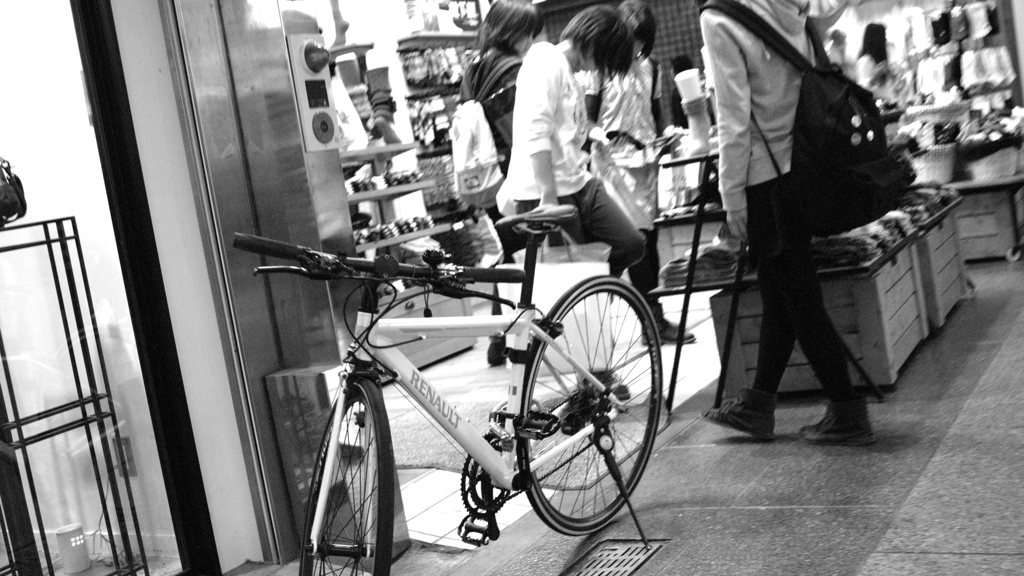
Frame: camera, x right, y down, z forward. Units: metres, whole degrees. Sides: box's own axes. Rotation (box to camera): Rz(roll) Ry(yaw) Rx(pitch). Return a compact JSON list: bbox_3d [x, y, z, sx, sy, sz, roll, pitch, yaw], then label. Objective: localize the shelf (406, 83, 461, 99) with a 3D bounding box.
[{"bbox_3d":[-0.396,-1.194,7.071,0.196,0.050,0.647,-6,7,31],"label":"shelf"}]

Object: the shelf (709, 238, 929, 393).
[{"bbox_3d":[1.207,0.107,4.490,0.600,0.410,0.800,-6,7,29],"label":"shelf"}]

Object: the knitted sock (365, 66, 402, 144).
[{"bbox_3d":[-0.615,-0.876,5.566,0.160,0.375,0.105,-7,7,25],"label":"knitted sock"}]

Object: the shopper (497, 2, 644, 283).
[{"bbox_3d":[0.253,-0.322,4.320,0.570,1.410,0.450,-8,6,12],"label":"shopper"}]

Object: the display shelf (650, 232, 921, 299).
[{"bbox_3d":[1.096,-0.100,4.580,0.820,0.045,0.970,-6,7,29],"label":"display shelf"}]

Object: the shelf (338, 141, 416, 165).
[{"bbox_3d":[-0.732,-0.633,5.533,0.255,0.035,0.676,-6,7,31],"label":"shelf"}]

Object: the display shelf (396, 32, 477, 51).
[{"bbox_3d":[-0.431,-1.488,7.066,0.196,0.050,0.706,-6,7,31],"label":"display shelf"}]

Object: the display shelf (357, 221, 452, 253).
[{"bbox_3d":[-0.634,-0.210,5.479,0.333,0.035,0.804,-6,7,31],"label":"display shelf"}]

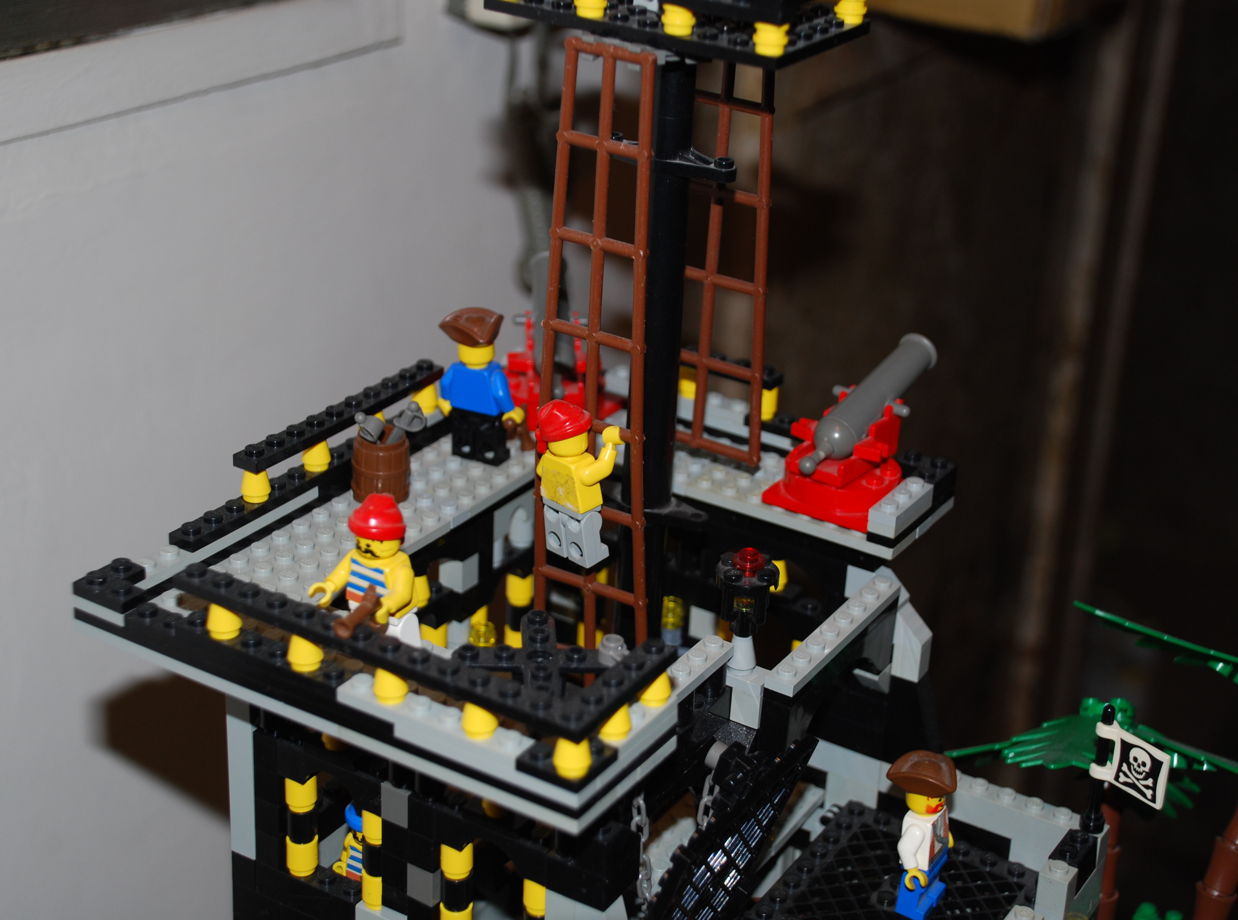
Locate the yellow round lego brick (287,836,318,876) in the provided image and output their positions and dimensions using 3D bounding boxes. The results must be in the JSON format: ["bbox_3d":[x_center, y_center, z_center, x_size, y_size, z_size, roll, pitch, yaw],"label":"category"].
[{"bbox_3d":[-0.081,0.099,0.554,0.008,0.011,0.008,2,25,-1],"label":"yellow round lego brick"}]

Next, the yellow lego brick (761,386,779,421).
[{"bbox_3d":[0.042,-0.017,0.624,0.008,0.010,0.008,17,29,28],"label":"yellow lego brick"}]

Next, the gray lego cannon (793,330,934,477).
[{"bbox_3d":[0.067,-0.014,0.595,0.024,0.012,0.067,17,38,28],"label":"gray lego cannon"}]

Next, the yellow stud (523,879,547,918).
[{"bbox_3d":[-0.019,0.101,0.511,0.008,0.011,0.008,2,25,-1],"label":"yellow stud"}]

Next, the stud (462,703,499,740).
[{"bbox_3d":[-0.030,0.054,0.470,0.008,0.010,0.008,2,25,-1],"label":"stud"}]

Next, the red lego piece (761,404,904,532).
[{"bbox_3d":[0.062,-0.003,0.590,0.032,0.029,0.032,17,29,28],"label":"red lego piece"}]

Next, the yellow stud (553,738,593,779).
[{"bbox_3d":[-0.010,0.061,0.459,0.008,0.010,0.008,2,25,-1],"label":"yellow stud"}]

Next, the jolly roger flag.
[{"bbox_3d":[0.131,0.078,0.560,0.004,0.016,0.024,-16,31,-33],"label":"jolly roger flag"}]

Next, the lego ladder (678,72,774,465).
[{"bbox_3d":[0.026,-0.060,0.586,0.041,0.133,0.004,21,37,26],"label":"lego ladder"}]

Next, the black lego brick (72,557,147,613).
[{"bbox_3d":[-0.120,0.030,0.527,0.016,0.005,0.016,17,29,28],"label":"black lego brick"}]

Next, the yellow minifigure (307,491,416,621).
[{"bbox_3d":[-0.059,0.029,0.505,0.025,0.043,0.018,17,29,28],"label":"yellow minifigure"}]

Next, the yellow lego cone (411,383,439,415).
[{"bbox_3d":[-0.055,-0.019,0.622,0.008,0.010,0.008,2,25,-1],"label":"yellow lego cone"}]

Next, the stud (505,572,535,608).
[{"bbox_3d":[-0.029,0.037,0.632,0.008,0.010,0.008,2,25,-1],"label":"stud"}]

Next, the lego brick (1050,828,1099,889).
[{"bbox_3d":[0.119,0.105,0.571,0.008,0.011,0.016,17,29,28],"label":"lego brick"}]

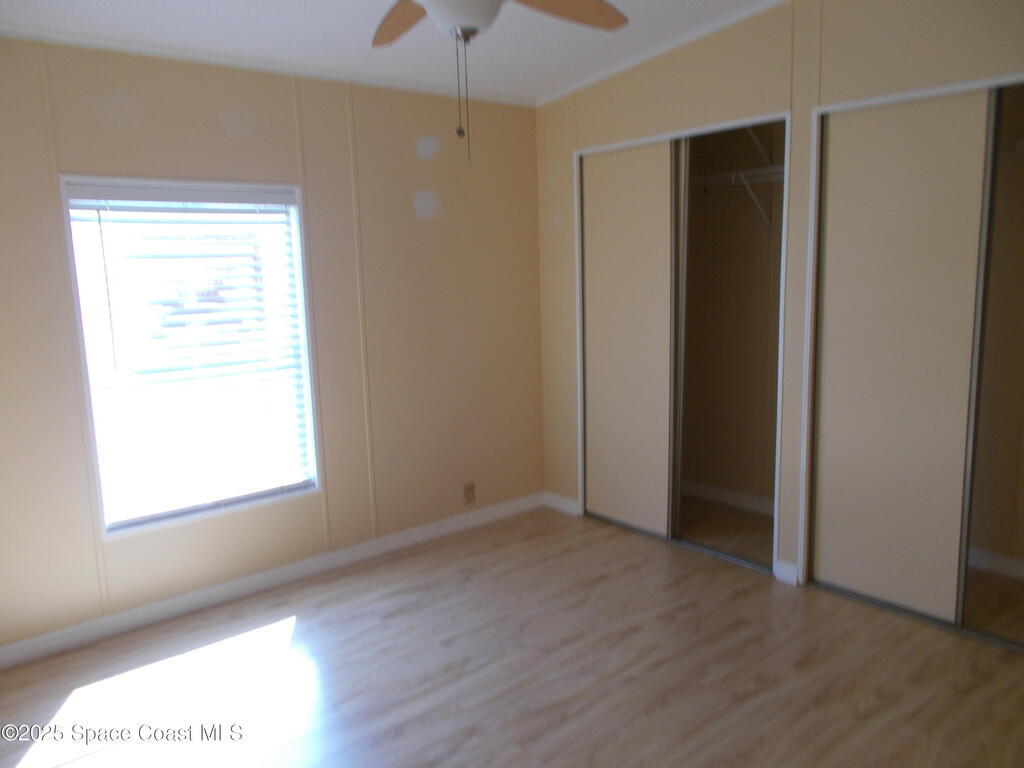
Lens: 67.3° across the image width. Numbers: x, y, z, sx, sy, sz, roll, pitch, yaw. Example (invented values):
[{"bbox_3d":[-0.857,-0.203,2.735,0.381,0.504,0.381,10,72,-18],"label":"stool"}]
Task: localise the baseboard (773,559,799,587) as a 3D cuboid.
[{"bbox_3d":[1.241,0.861,3.488,0.015,0.087,0.113,-9,12,-39],"label":"baseboard"}]

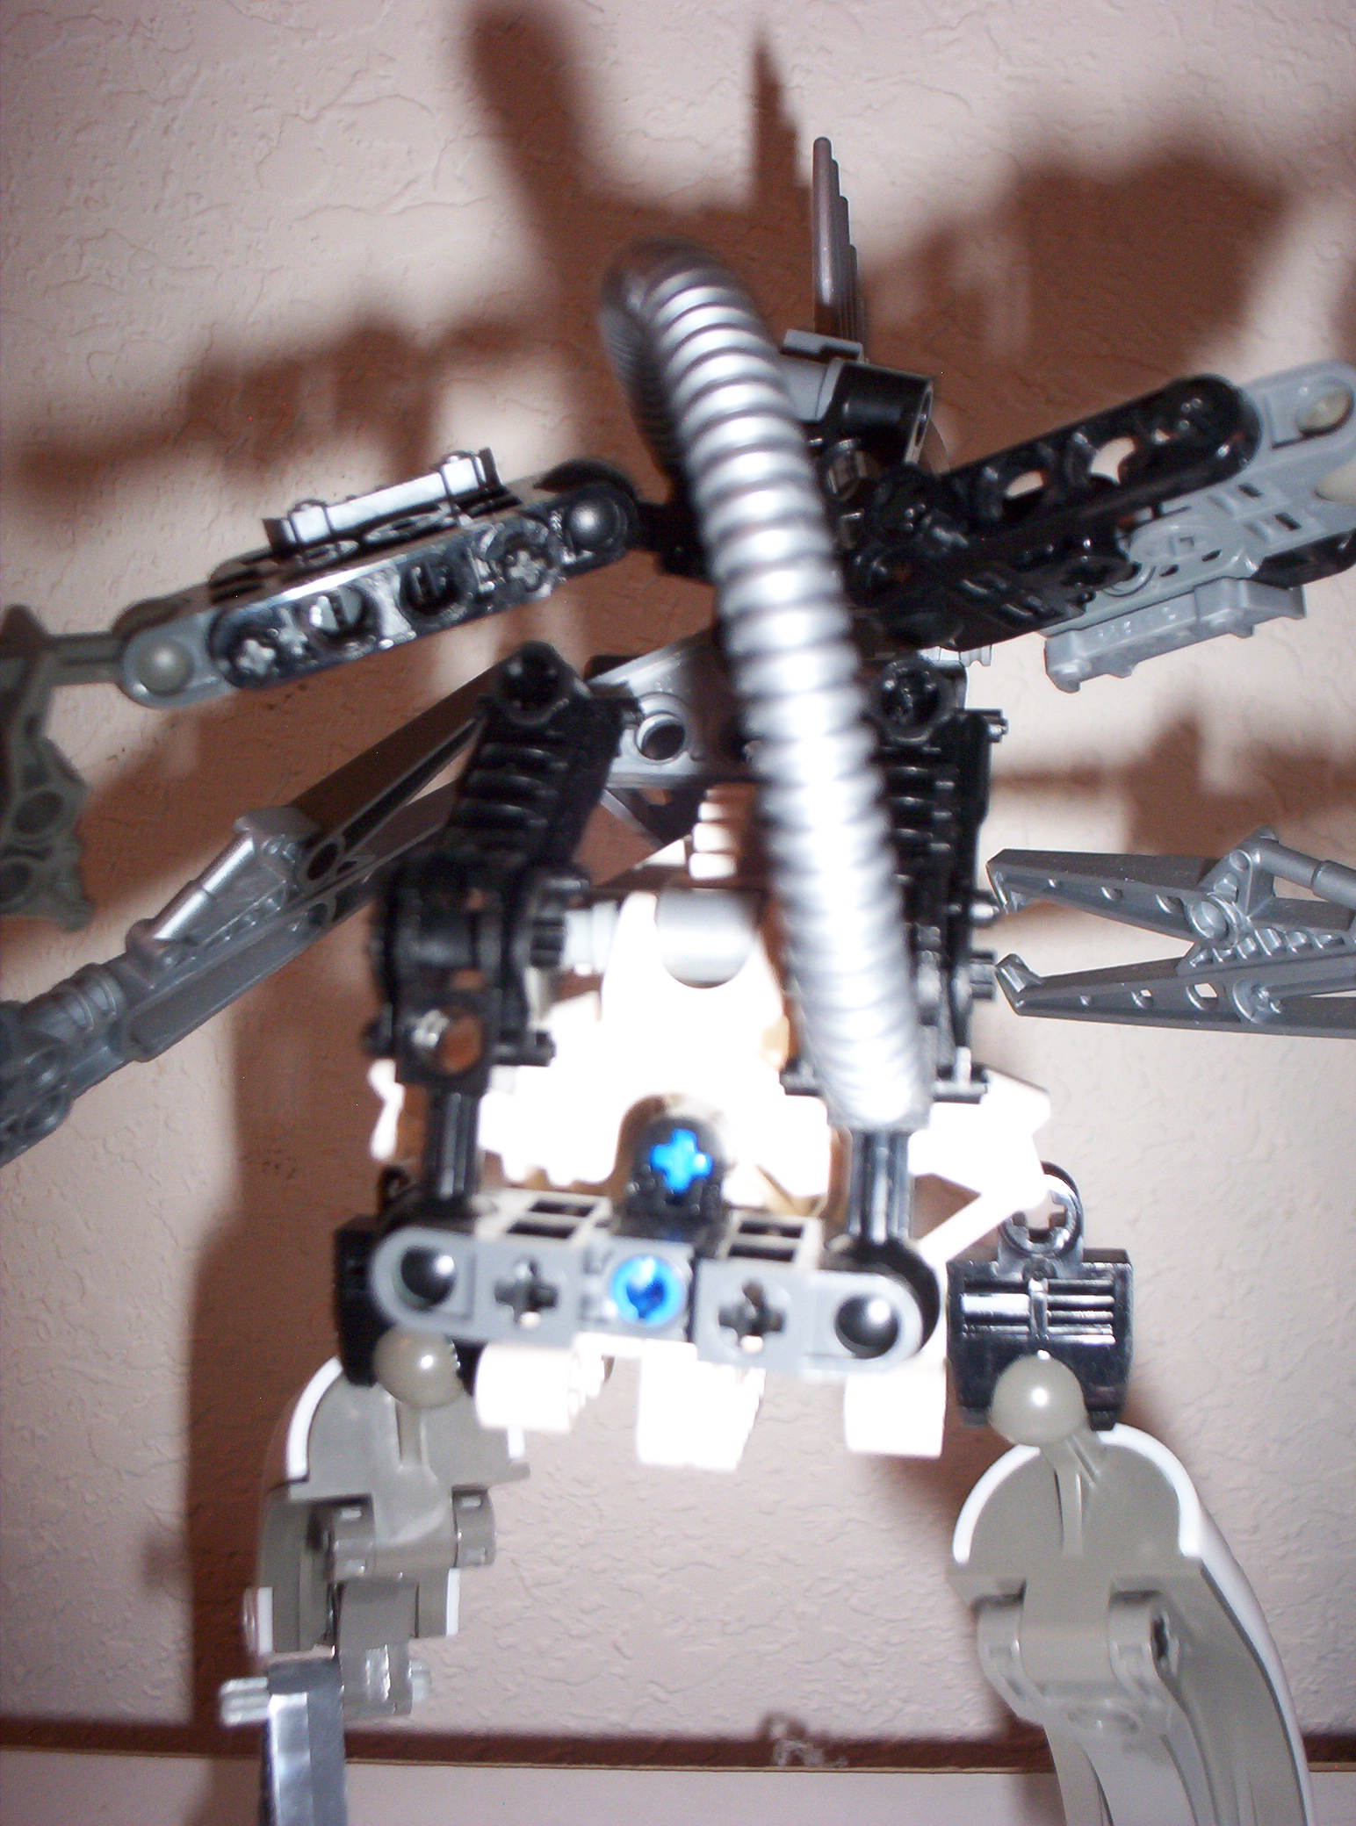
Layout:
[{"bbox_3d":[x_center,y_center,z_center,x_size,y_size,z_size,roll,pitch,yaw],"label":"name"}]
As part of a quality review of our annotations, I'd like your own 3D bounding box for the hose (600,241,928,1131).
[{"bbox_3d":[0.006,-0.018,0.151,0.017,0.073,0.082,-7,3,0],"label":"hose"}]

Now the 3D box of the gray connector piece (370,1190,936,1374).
[{"bbox_3d":[-0.001,0.027,0.142,0.040,0.008,0.016,5,4,7],"label":"gray connector piece"}]

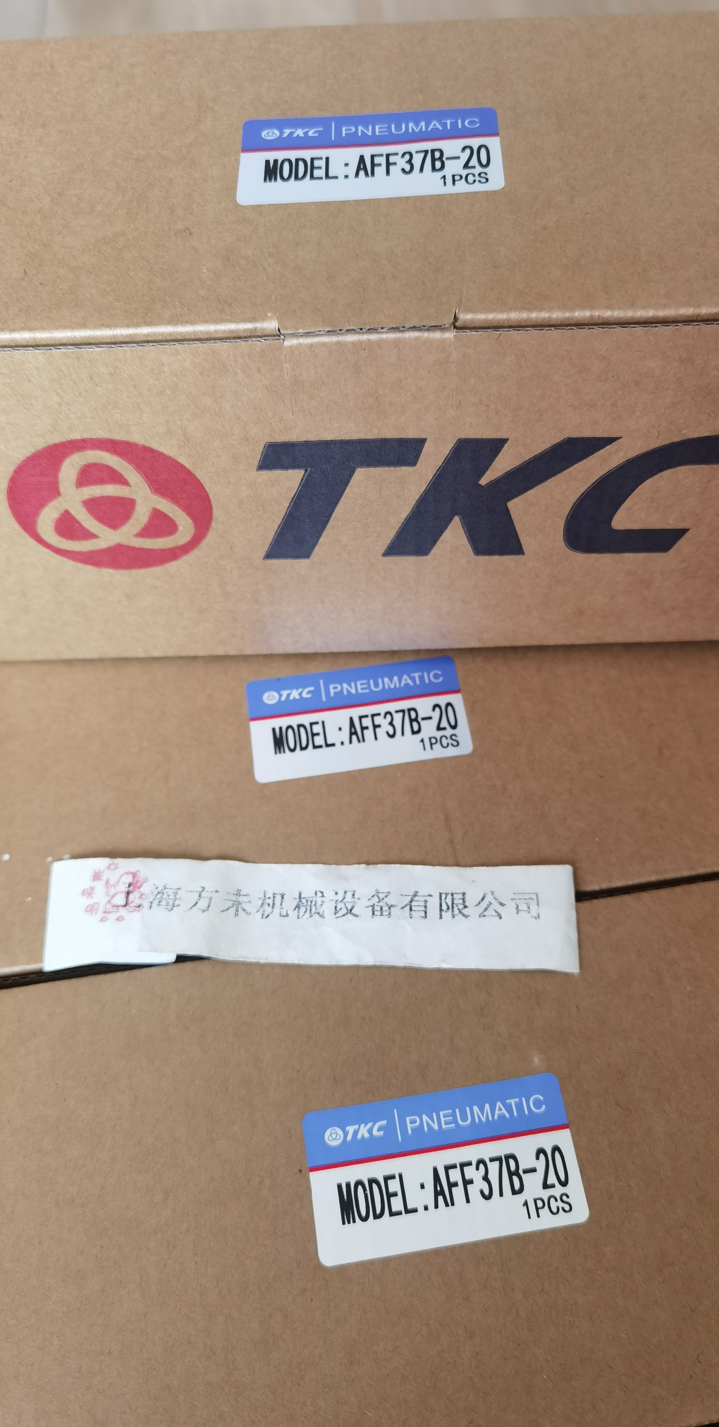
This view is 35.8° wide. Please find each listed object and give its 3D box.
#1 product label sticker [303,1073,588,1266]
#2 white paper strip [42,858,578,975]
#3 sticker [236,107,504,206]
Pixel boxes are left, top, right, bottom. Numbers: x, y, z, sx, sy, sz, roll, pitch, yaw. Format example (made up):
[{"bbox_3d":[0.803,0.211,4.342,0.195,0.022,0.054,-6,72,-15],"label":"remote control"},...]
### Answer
[{"bbox_3d":[0.028,0.152,0.374,0.090,0.002,0.049,-8,62,-3],"label":"product label sticker"},{"bbox_3d":[-0.019,0.075,0.413,0.200,0.004,0.042,0,60,2],"label":"white paper strip"},{"bbox_3d":[0.004,-0.193,0.384,0.090,0.002,0.049,-2,59,2],"label":"sticker"}]

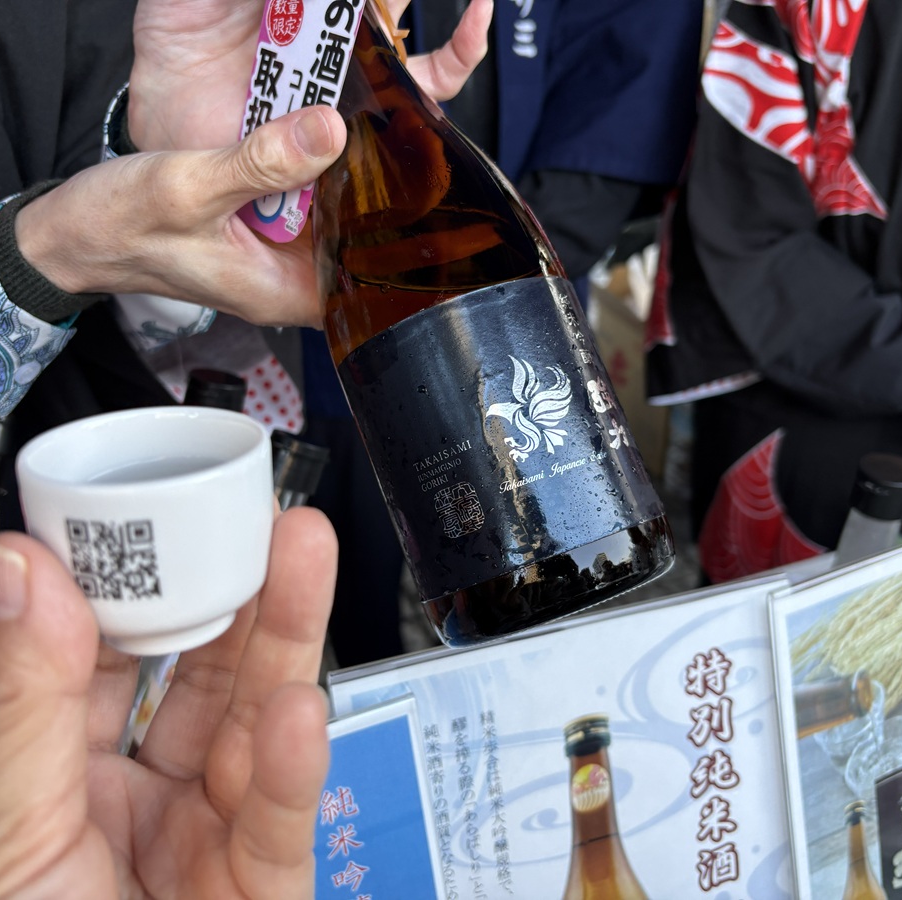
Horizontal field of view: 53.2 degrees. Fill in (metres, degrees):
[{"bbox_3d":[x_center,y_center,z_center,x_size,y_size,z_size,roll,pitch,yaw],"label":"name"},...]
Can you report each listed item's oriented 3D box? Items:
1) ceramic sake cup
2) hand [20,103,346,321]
[{"bbox_3d":[-0.068,0.019,0.209,0.054,0.045,0.054,0,21,0],"label":"ceramic sake cup"},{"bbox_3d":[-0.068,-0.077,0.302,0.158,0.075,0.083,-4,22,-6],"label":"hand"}]

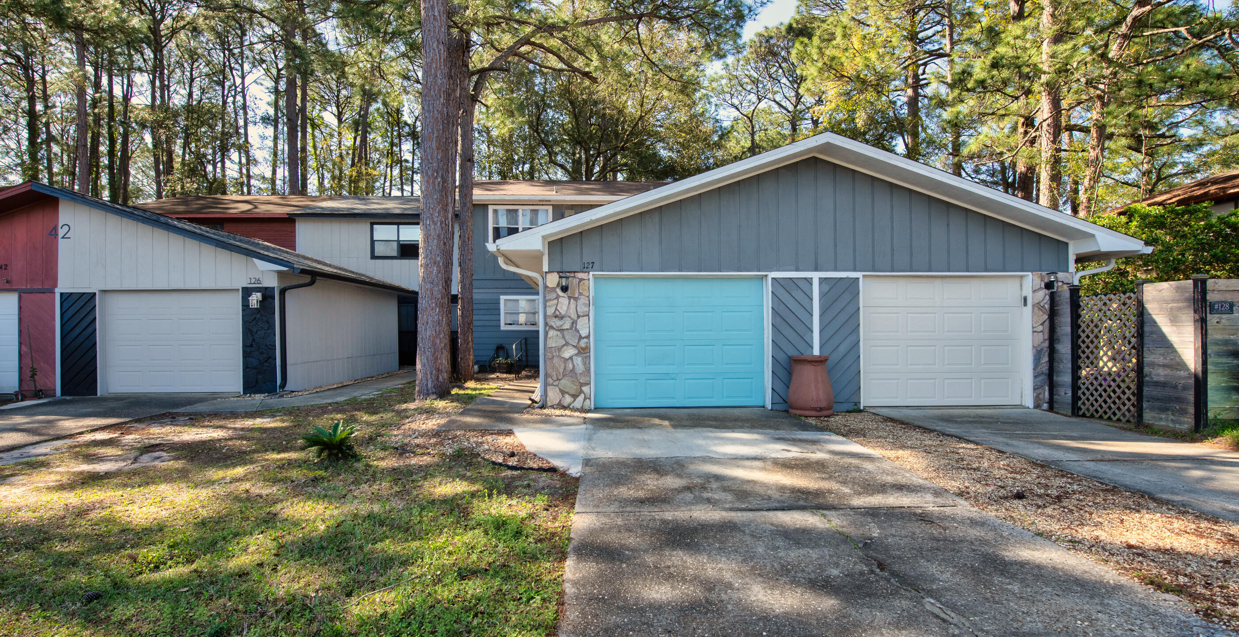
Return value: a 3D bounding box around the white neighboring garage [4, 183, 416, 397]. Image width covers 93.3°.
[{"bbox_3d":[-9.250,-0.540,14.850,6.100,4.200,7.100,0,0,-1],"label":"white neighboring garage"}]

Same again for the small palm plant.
[{"bbox_3d":[-3.070,1.265,6.200,0.610,0.380,0.570,0,0,0],"label":"small palm plant"}]

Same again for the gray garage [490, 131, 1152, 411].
[{"bbox_3d":[2.930,-0.660,12.100,9.800,4.200,6.900,0,0,-1],"label":"gray garage"}]

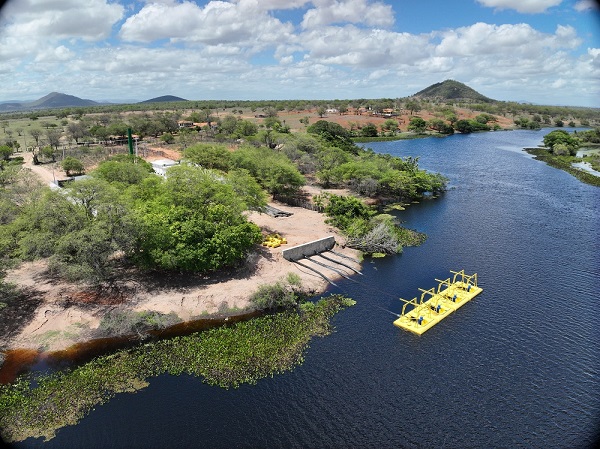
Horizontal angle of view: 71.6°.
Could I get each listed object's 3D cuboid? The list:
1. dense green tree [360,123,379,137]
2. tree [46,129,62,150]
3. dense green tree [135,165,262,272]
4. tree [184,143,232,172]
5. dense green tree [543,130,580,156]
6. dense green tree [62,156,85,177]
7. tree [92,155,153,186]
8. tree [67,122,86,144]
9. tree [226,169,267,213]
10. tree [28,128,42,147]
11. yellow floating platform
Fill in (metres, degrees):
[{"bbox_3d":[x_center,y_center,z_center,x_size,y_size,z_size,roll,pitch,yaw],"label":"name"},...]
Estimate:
[{"bbox_3d":[38.540,-52.700,230.640,9.800,7.500,9.000,0,17,0],"label":"dense green tree"},{"bbox_3d":[-99.460,-34.290,167.790,6.600,8.800,6.400,0,17,0],"label":"tree"},{"bbox_3d":[-11.750,-0.600,49.300,14.500,11.500,12.500,0,17,0],"label":"dense green tree"},{"bbox_3d":[-24.520,-18.030,111.720,12.700,7.600,11.200,0,17,0],"label":"tree"},{"bbox_3d":[104.360,-32.370,166.130,13.000,9.800,11.800,0,17,0],"label":"dense green tree"},{"bbox_3d":[-74.900,-19.350,137.470,7.280,6.440,6.550,-9,19,-27],"label":"dense green tree"},{"bbox_3d":[-45.660,-12.470,107.540,16.040,9.610,13.630,-7,18,-22],"label":"tree"},{"bbox_3d":[-127.980,-52.450,238.040,11.450,12.100,10.310,-9,19,-26],"label":"tree"},{"bbox_3d":[-9.000,-4.970,67.400,6.800,7.600,6.500,0,17,0],"label":"tree"},{"bbox_3d":[-116.640,-38.360,183.360,5.600,7.800,5.400,0,17,0],"label":"tree"},{"bbox_3d":[18.910,9.900,55.960,17.240,2.500,4.440,-16,23,-42],"label":"yellow floating platform"}]

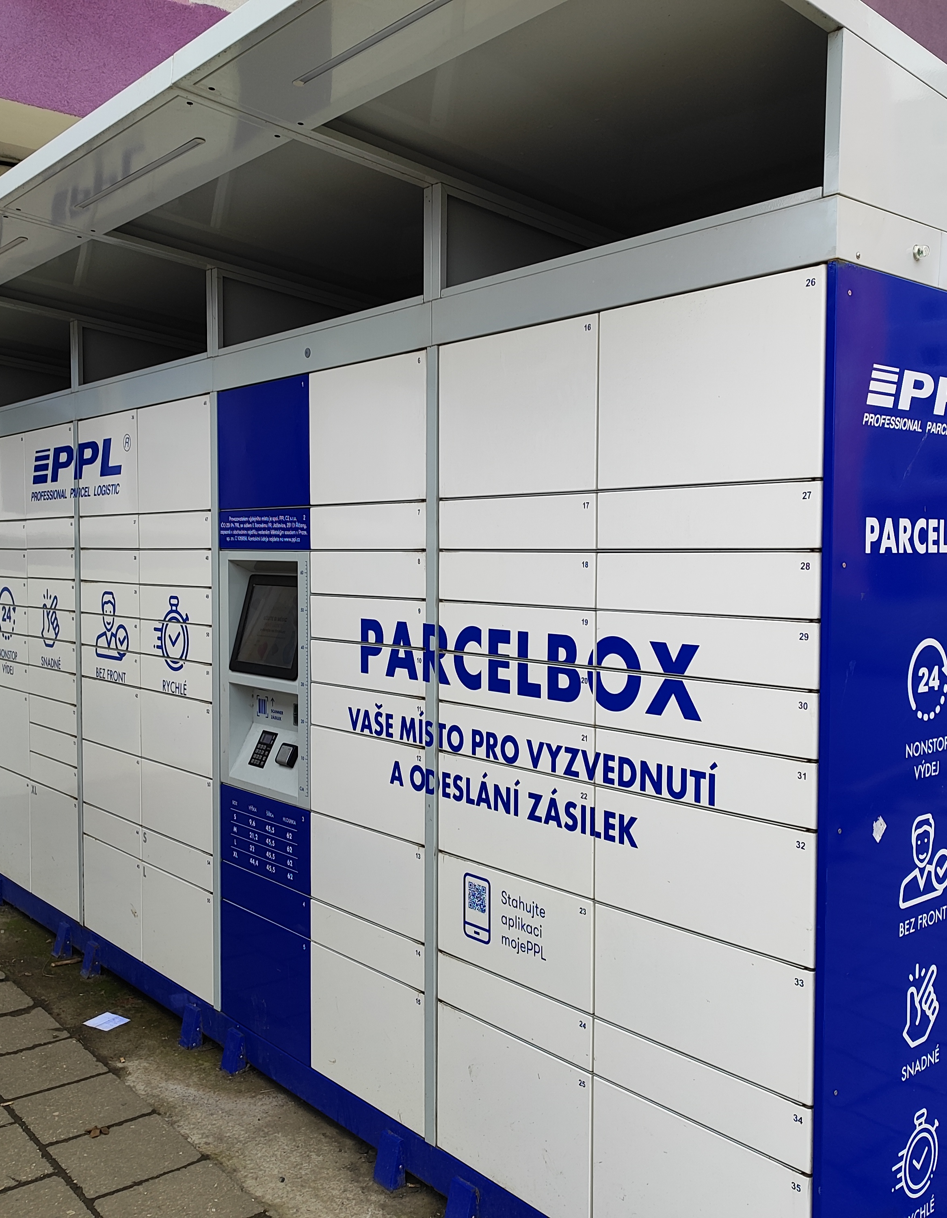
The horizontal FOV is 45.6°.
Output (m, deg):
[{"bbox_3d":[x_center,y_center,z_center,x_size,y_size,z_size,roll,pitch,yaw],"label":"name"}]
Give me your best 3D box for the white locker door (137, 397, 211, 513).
[{"bbox_3d":[-0.939,-0.478,3.571,0.030,0.340,0.493,-2,4,-41],"label":"white locker door"}]

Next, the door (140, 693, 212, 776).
[{"bbox_3d":[-0.948,0.395,3.619,0.025,0.227,0.491,-2,4,-41],"label":"door"}]

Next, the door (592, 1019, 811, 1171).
[{"bbox_3d":[0.414,0.887,2.093,0.025,0.110,0.490,-2,4,-41],"label":"door"}]

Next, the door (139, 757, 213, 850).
[{"bbox_3d":[-0.943,0.628,3.626,0.030,0.225,0.493,-2,4,-41],"label":"door"}]

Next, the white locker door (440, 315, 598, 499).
[{"bbox_3d":[0.094,-0.418,2.398,0.025,0.344,0.483,-2,4,-41],"label":"white locker door"}]

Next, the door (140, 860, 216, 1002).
[{"bbox_3d":[-0.944,1.036,3.646,0.030,0.342,0.493,-2,4,-41],"label":"door"}]

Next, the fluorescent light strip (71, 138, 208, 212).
[{"bbox_3d":[-0.795,-1.018,2.641,0.028,0.020,0.650,3,0,-41],"label":"fluorescent light strip"}]

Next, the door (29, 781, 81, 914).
[{"bbox_3d":[-1.634,0.938,4.422,0.025,0.461,0.485,-2,4,-41],"label":"door"}]

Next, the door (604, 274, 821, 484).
[{"bbox_3d":[0.420,-0.397,2.022,0.030,0.340,0.492,-2,4,-41],"label":"door"}]

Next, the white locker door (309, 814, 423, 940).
[{"bbox_3d":[-0.265,0.670,2.855,0.025,0.227,0.479,-2,4,-41],"label":"white locker door"}]

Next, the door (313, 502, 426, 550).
[{"bbox_3d":[-0.262,-0.206,2.812,0.025,0.110,0.479,-2,4,-41],"label":"door"}]

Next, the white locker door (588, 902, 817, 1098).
[{"bbox_3d":[0.417,0.709,2.076,0.030,0.225,0.492,-2,4,-41],"label":"white locker door"}]

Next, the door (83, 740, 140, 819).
[{"bbox_3d":[-1.274,0.609,3.999,0.025,0.227,0.479,-2,4,-41],"label":"door"}]

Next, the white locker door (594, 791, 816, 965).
[{"bbox_3d":[0.416,0.478,2.073,0.025,0.227,0.490,-2,4,-41],"label":"white locker door"}]

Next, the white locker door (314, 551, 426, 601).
[{"bbox_3d":[-0.262,-0.089,2.817,0.025,0.110,0.479,-2,4,-41],"label":"white locker door"}]

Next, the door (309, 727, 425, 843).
[{"bbox_3d":[-0.260,0.435,2.837,0.030,0.225,0.485,-2,4,-41],"label":"door"}]

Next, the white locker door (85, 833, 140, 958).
[{"bbox_3d":[-1.272,1.016,4.019,0.030,0.342,0.489,-2,4,-41],"label":"white locker door"}]

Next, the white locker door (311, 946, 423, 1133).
[{"bbox_3d":[-0.262,1.076,2.869,0.030,0.342,0.485,-2,4,-41],"label":"white locker door"}]

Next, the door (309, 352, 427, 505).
[{"bbox_3d":[-0.258,-0.438,2.794,0.030,0.340,0.485,-2,4,-41],"label":"door"}]

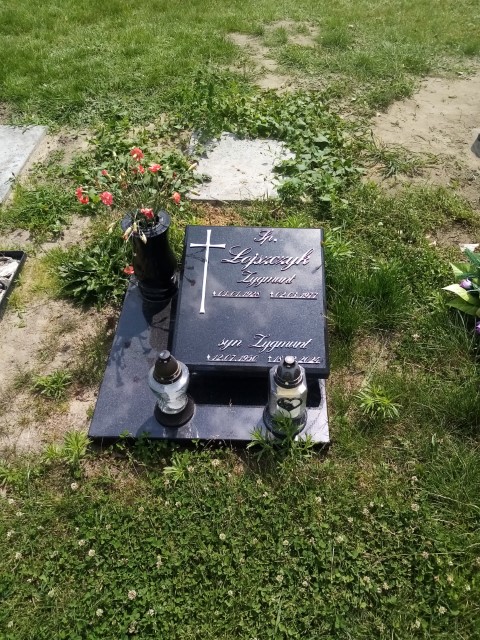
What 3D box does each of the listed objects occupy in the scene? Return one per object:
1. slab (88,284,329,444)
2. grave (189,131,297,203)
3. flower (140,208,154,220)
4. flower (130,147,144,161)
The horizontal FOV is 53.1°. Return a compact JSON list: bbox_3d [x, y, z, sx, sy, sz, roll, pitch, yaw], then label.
[{"bbox_3d":[-0.086,0.112,1.785,0.763,0.061,0.760,1,48,2],"label":"slab"},{"bbox_3d":[0.032,-0.864,2.731,0.623,0.076,0.745,1,48,2],"label":"grave"},{"bbox_3d":[-0.321,-0.366,1.666,0.041,0.038,0.041,1,48,2],"label":"flower"},{"bbox_3d":[-0.325,-0.529,1.526,0.040,0.038,0.040,1,48,2],"label":"flower"}]

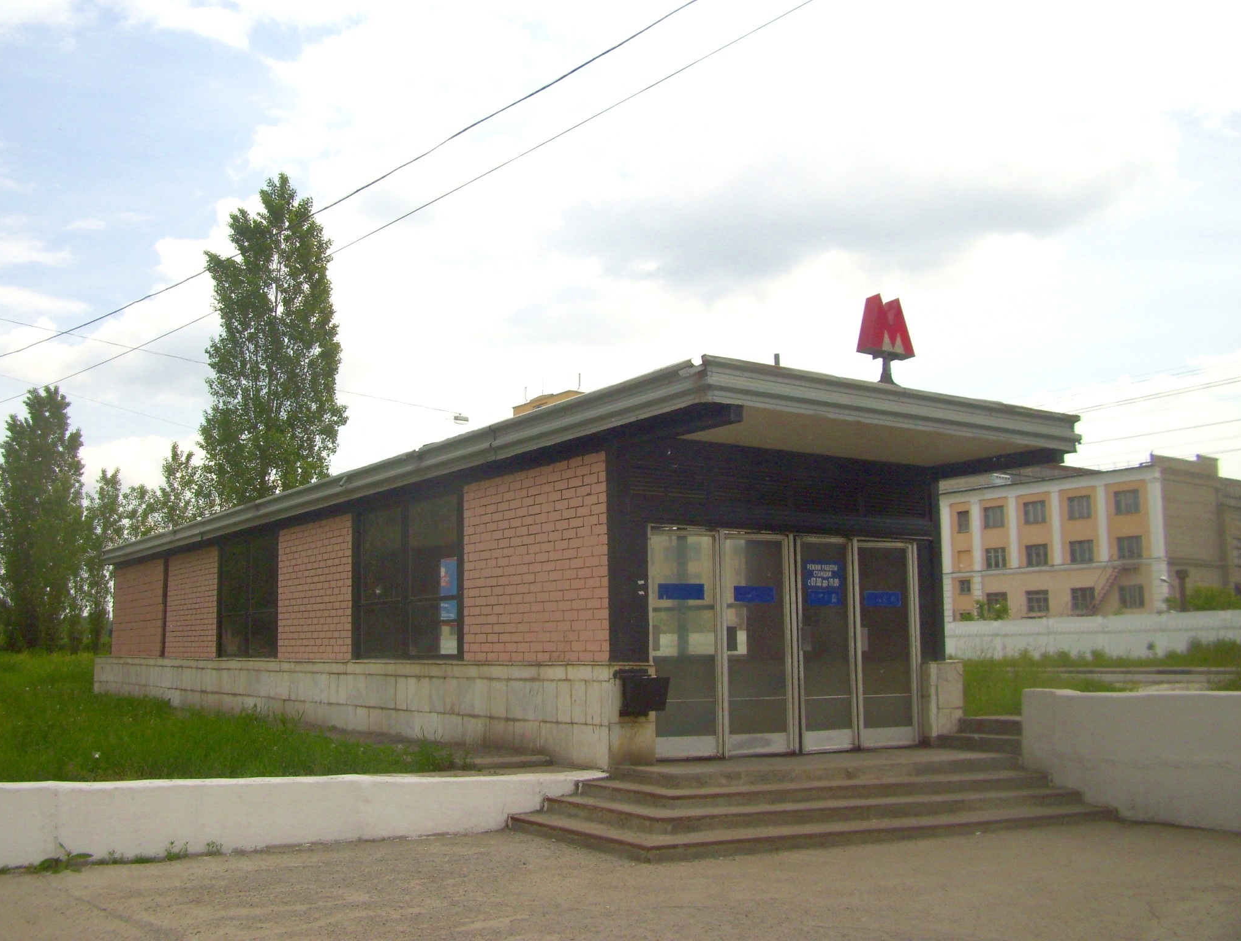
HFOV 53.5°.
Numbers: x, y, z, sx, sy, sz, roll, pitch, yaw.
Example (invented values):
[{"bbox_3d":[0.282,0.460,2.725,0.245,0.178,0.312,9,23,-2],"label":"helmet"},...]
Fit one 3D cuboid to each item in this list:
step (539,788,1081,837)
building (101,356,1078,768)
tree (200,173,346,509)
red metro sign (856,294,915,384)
[{"bbox_3d":[1.775,3.069,11.521,4.500,0.125,2.140,5,-10,-34],"label":"step"},{"bbox_3d":[-3.488,2.313,20.612,5.050,3.560,22.350,5,-10,-34],"label":"building"},{"bbox_3d":[-11.807,-1.806,40.785,4.900,16.843,4.900,5,-10,-34],"label":"tree"},{"bbox_3d":[2.583,-1.241,12.043,0.650,0.910,0.200,5,-10,-34],"label":"red metro sign"}]

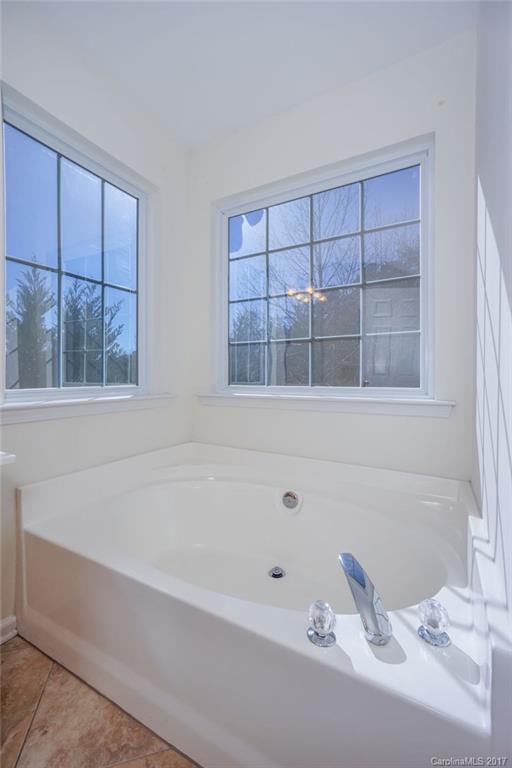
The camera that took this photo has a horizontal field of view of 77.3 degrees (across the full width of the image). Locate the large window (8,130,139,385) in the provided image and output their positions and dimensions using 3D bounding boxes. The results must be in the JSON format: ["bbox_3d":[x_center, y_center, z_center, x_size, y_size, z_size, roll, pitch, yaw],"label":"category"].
[{"bbox_3d":[-0.827,-0.516,1.552,0.090,1.110,0.700,1,1,29],"label":"large window"}]

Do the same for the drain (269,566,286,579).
[{"bbox_3d":[0.095,0.840,1.423,0.075,0.025,0.075,0,1,0],"label":"drain"}]

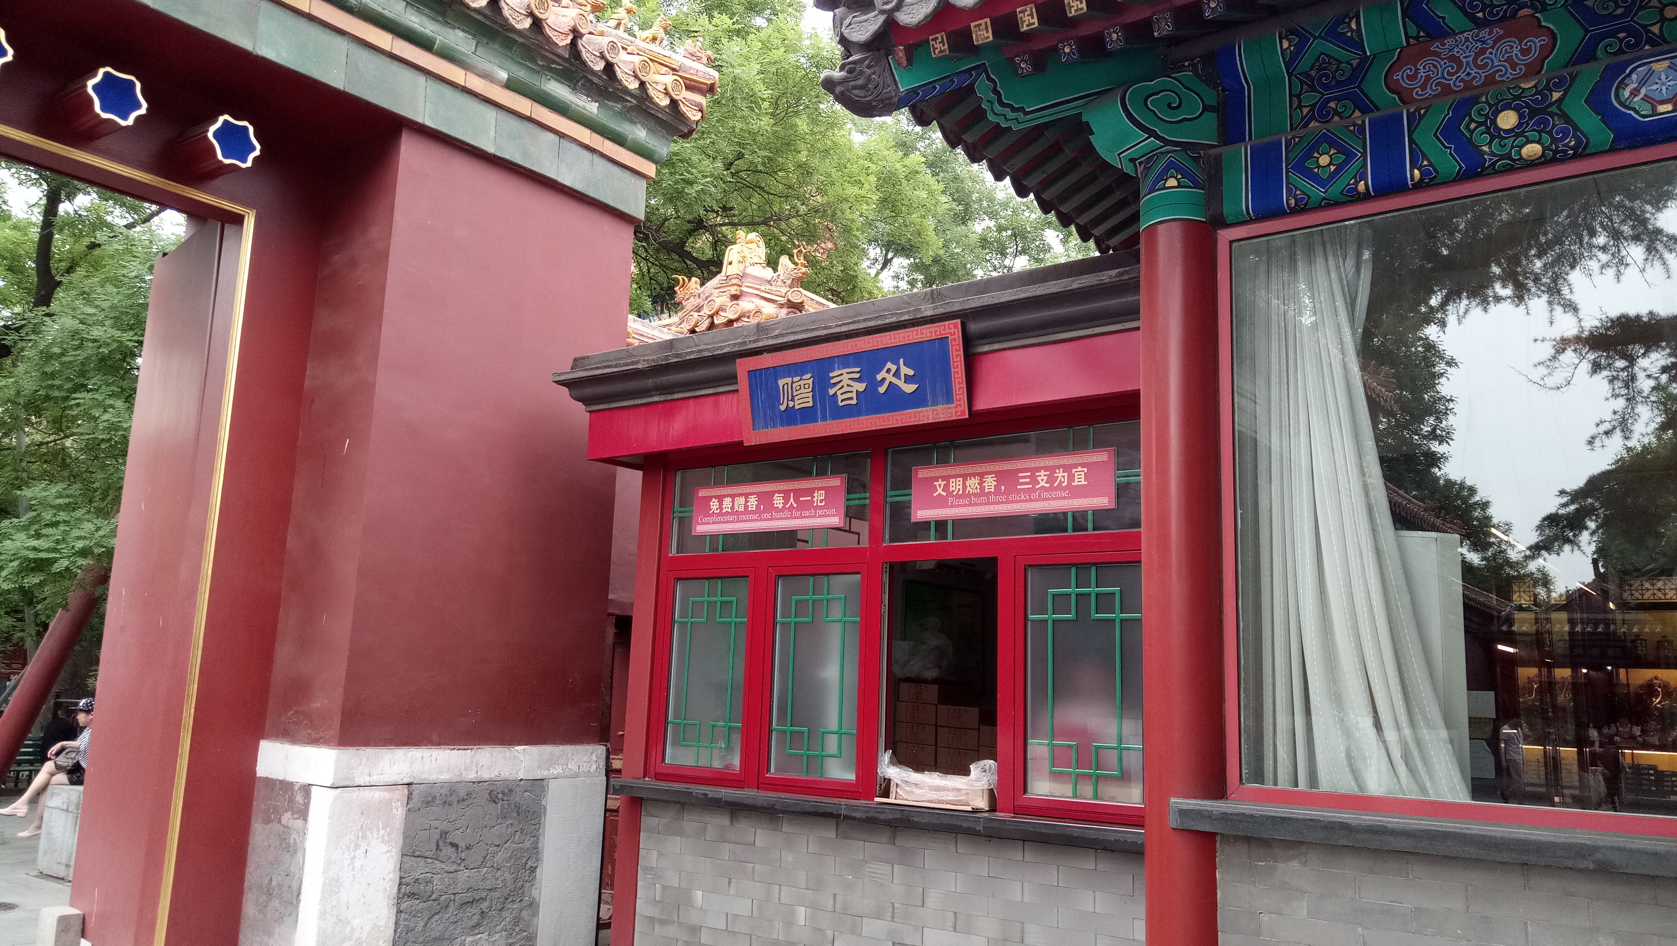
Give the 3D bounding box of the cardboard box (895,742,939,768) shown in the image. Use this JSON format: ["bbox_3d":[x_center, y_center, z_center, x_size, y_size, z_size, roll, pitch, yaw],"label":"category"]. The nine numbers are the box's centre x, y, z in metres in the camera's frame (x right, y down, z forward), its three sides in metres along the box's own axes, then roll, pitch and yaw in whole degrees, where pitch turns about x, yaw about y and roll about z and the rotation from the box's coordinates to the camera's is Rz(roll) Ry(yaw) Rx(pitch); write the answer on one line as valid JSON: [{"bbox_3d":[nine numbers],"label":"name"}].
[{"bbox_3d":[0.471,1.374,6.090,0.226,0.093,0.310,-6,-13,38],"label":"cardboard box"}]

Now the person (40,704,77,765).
[{"bbox_3d":[-8.260,3.023,13.211,0.720,1.092,0.500,-5,-12,36],"label":"person"}]

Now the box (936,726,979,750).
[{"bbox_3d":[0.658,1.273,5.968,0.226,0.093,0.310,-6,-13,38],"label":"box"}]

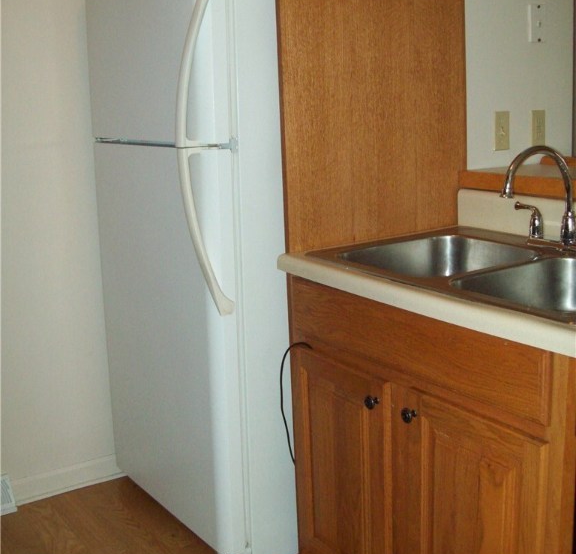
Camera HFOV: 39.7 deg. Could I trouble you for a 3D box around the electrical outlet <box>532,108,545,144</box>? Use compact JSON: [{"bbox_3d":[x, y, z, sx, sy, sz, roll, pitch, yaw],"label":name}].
[{"bbox_3d":[0.779,-0.459,2.472,0.070,0.114,0.010,-8,13,-29],"label":"electrical outlet"}]

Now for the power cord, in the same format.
[{"bbox_3d":[0.020,0.340,2.075,0.050,0.355,0.105,-8,13,-29],"label":"power cord"}]

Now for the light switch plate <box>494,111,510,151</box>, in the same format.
[{"bbox_3d":[0.649,-0.437,2.397,0.070,0.114,0.015,-8,13,-29],"label":"light switch plate"}]

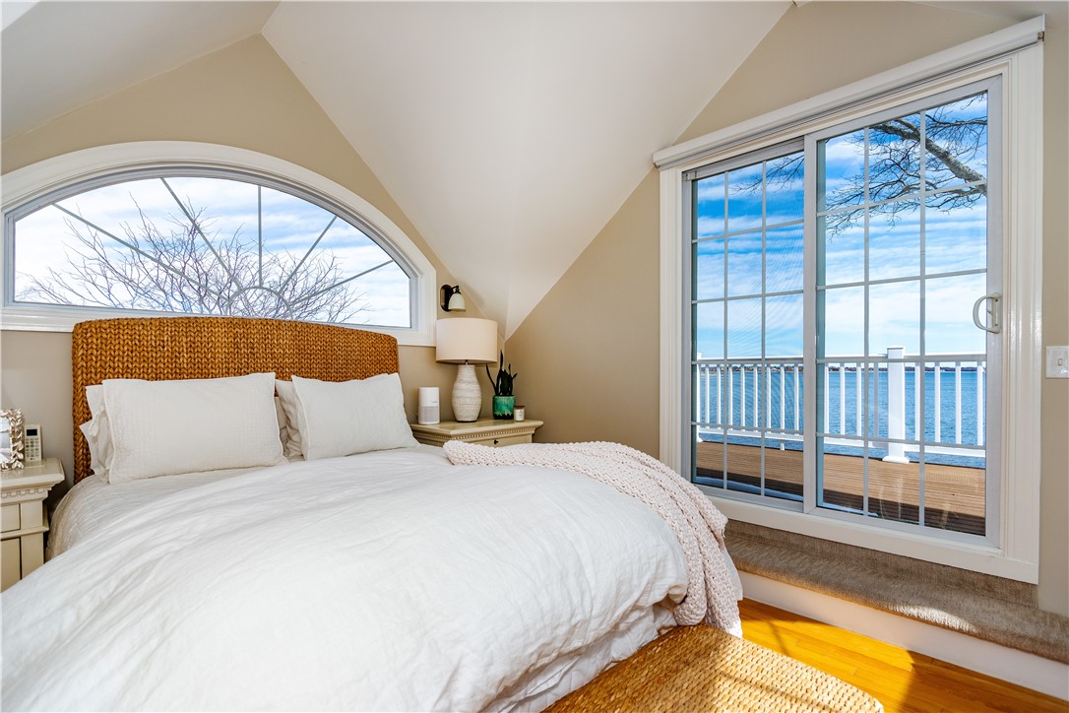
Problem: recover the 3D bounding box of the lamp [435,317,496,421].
[{"bbox_3d":[-0.478,0.097,3.578,0.428,0.726,0.428,0,-2,0],"label":"lamp"}]

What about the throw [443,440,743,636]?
[{"bbox_3d":[0.126,0.659,1.933,1.128,0.614,0.644,-2,-2,45],"label":"throw"}]

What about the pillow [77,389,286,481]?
[{"bbox_3d":[-1.599,0.313,2.324,0.665,0.453,0.171,1,-17,-45],"label":"pillow"}]

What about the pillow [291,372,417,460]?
[{"bbox_3d":[-0.974,0.308,2.753,0.655,0.453,0.161,1,-26,-45],"label":"pillow"}]

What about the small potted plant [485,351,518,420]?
[{"bbox_3d":[-0.229,0.210,3.779,0.222,0.509,0.232,0,-2,0],"label":"small potted plant"}]

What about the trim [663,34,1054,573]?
[{"bbox_3d":[1.339,-0.204,2.523,1.672,2.155,0.101,-2,-2,45],"label":"trim"}]

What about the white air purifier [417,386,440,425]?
[{"bbox_3d":[-0.708,0.333,3.411,0.143,0.246,0.143,0,-2,0],"label":"white air purifier"}]

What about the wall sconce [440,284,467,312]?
[{"bbox_3d":[-0.579,-0.428,3.643,0.201,0.186,0.131,-2,-2,45],"label":"wall sconce"}]

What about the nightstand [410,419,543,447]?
[{"bbox_3d":[-0.390,0.799,3.352,0.503,0.691,0.806,-2,-2,45],"label":"nightstand"}]

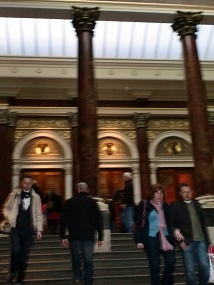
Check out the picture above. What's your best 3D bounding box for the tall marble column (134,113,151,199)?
[{"bbox_3d":[1.556,1.394,15.533,0.656,5.524,0.531,0,-18,-6],"label":"tall marble column"}]

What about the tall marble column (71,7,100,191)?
[{"bbox_3d":[-0.465,-1.027,8.990,0.656,4.748,0.656,0,-18,-6],"label":"tall marble column"}]

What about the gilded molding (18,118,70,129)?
[{"bbox_3d":[-2.620,-0.776,15.967,2.155,0.476,0.154,0,-18,-6],"label":"gilded molding"}]

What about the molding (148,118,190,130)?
[{"bbox_3d":[2.836,-0.793,16.588,2.216,0.523,0.154,0,-18,-6],"label":"molding"}]

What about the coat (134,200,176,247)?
[{"bbox_3d":[0.808,1.379,6.539,0.647,0.772,0.357,4,-19,-18],"label":"coat"}]

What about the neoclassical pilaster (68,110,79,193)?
[{"bbox_3d":[-1.131,1.398,15.229,0.656,5.524,0.482,0,-18,-6],"label":"neoclassical pilaster"}]

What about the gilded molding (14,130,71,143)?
[{"bbox_3d":[-2.631,-0.258,15.792,2.334,0.501,0.154,0,-18,-6],"label":"gilded molding"}]

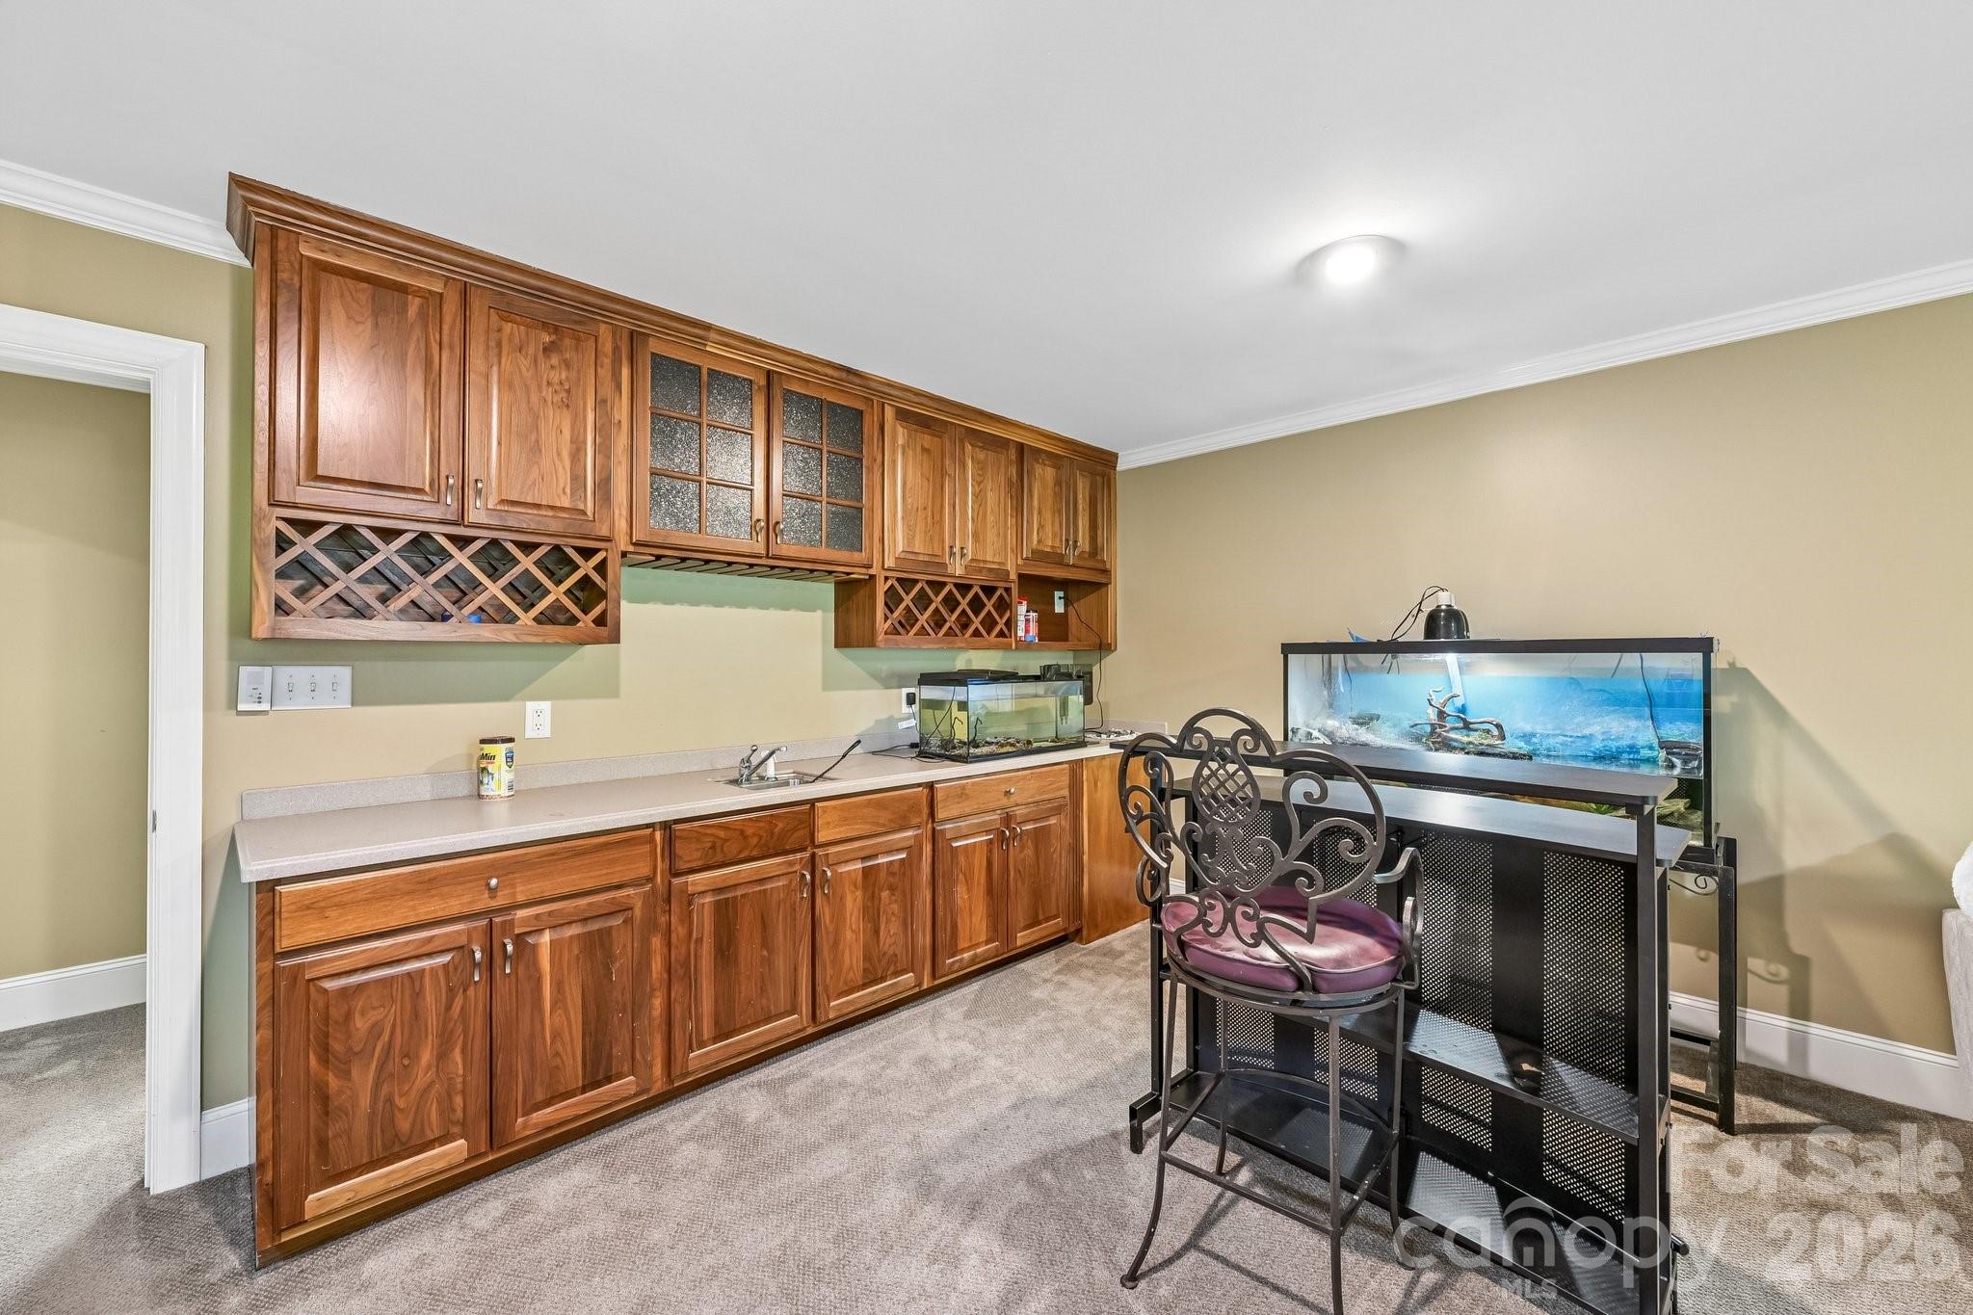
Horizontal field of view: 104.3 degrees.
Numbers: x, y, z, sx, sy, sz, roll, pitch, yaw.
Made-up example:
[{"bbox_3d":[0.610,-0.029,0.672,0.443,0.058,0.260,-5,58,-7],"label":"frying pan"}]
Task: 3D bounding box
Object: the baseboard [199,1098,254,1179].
[{"bbox_3d":[-1.963,1.249,1.984,0.090,0.170,0.018,0,0,-45],"label":"baseboard"}]

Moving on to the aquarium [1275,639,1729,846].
[{"bbox_3d":[1.796,0.265,2.799,0.470,0.640,1.258,0,0,-45],"label":"aquarium"}]

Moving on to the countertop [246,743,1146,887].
[{"bbox_3d":[-0.471,0.440,3.021,3.540,0.040,0.642,0,0,-45],"label":"countertop"}]

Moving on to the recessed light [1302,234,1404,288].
[{"bbox_3d":[1.016,-1.081,2.150,0.265,0.050,0.265,0,0,-45],"label":"recessed light"}]

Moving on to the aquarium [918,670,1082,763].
[{"bbox_3d":[0.087,0.245,3.410,0.762,0.350,0.317,0,0,-45],"label":"aquarium"}]

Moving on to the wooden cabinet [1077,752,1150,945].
[{"bbox_3d":[0.504,0.896,4.012,0.740,0.876,0.605,0,0,-45],"label":"wooden cabinet"}]

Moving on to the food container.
[{"bbox_3d":[-1.471,0.333,2.304,0.092,0.175,0.092,0,0,-33],"label":"food container"}]

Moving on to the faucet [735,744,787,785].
[{"bbox_3d":[-0.755,0.358,2.590,0.180,0.123,0.065,0,0,-45],"label":"faucet"}]

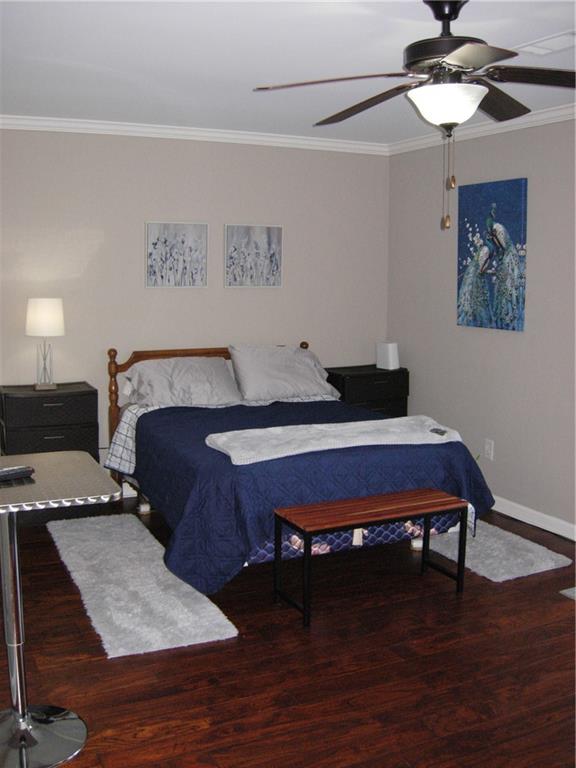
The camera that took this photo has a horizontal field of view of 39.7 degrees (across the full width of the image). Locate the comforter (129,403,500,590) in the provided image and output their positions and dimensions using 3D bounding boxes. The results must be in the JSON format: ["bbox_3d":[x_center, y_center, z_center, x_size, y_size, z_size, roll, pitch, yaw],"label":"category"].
[{"bbox_3d":[0.023,0.521,4.567,1.691,0.589,1.568,-4,9,-26],"label":"comforter"}]

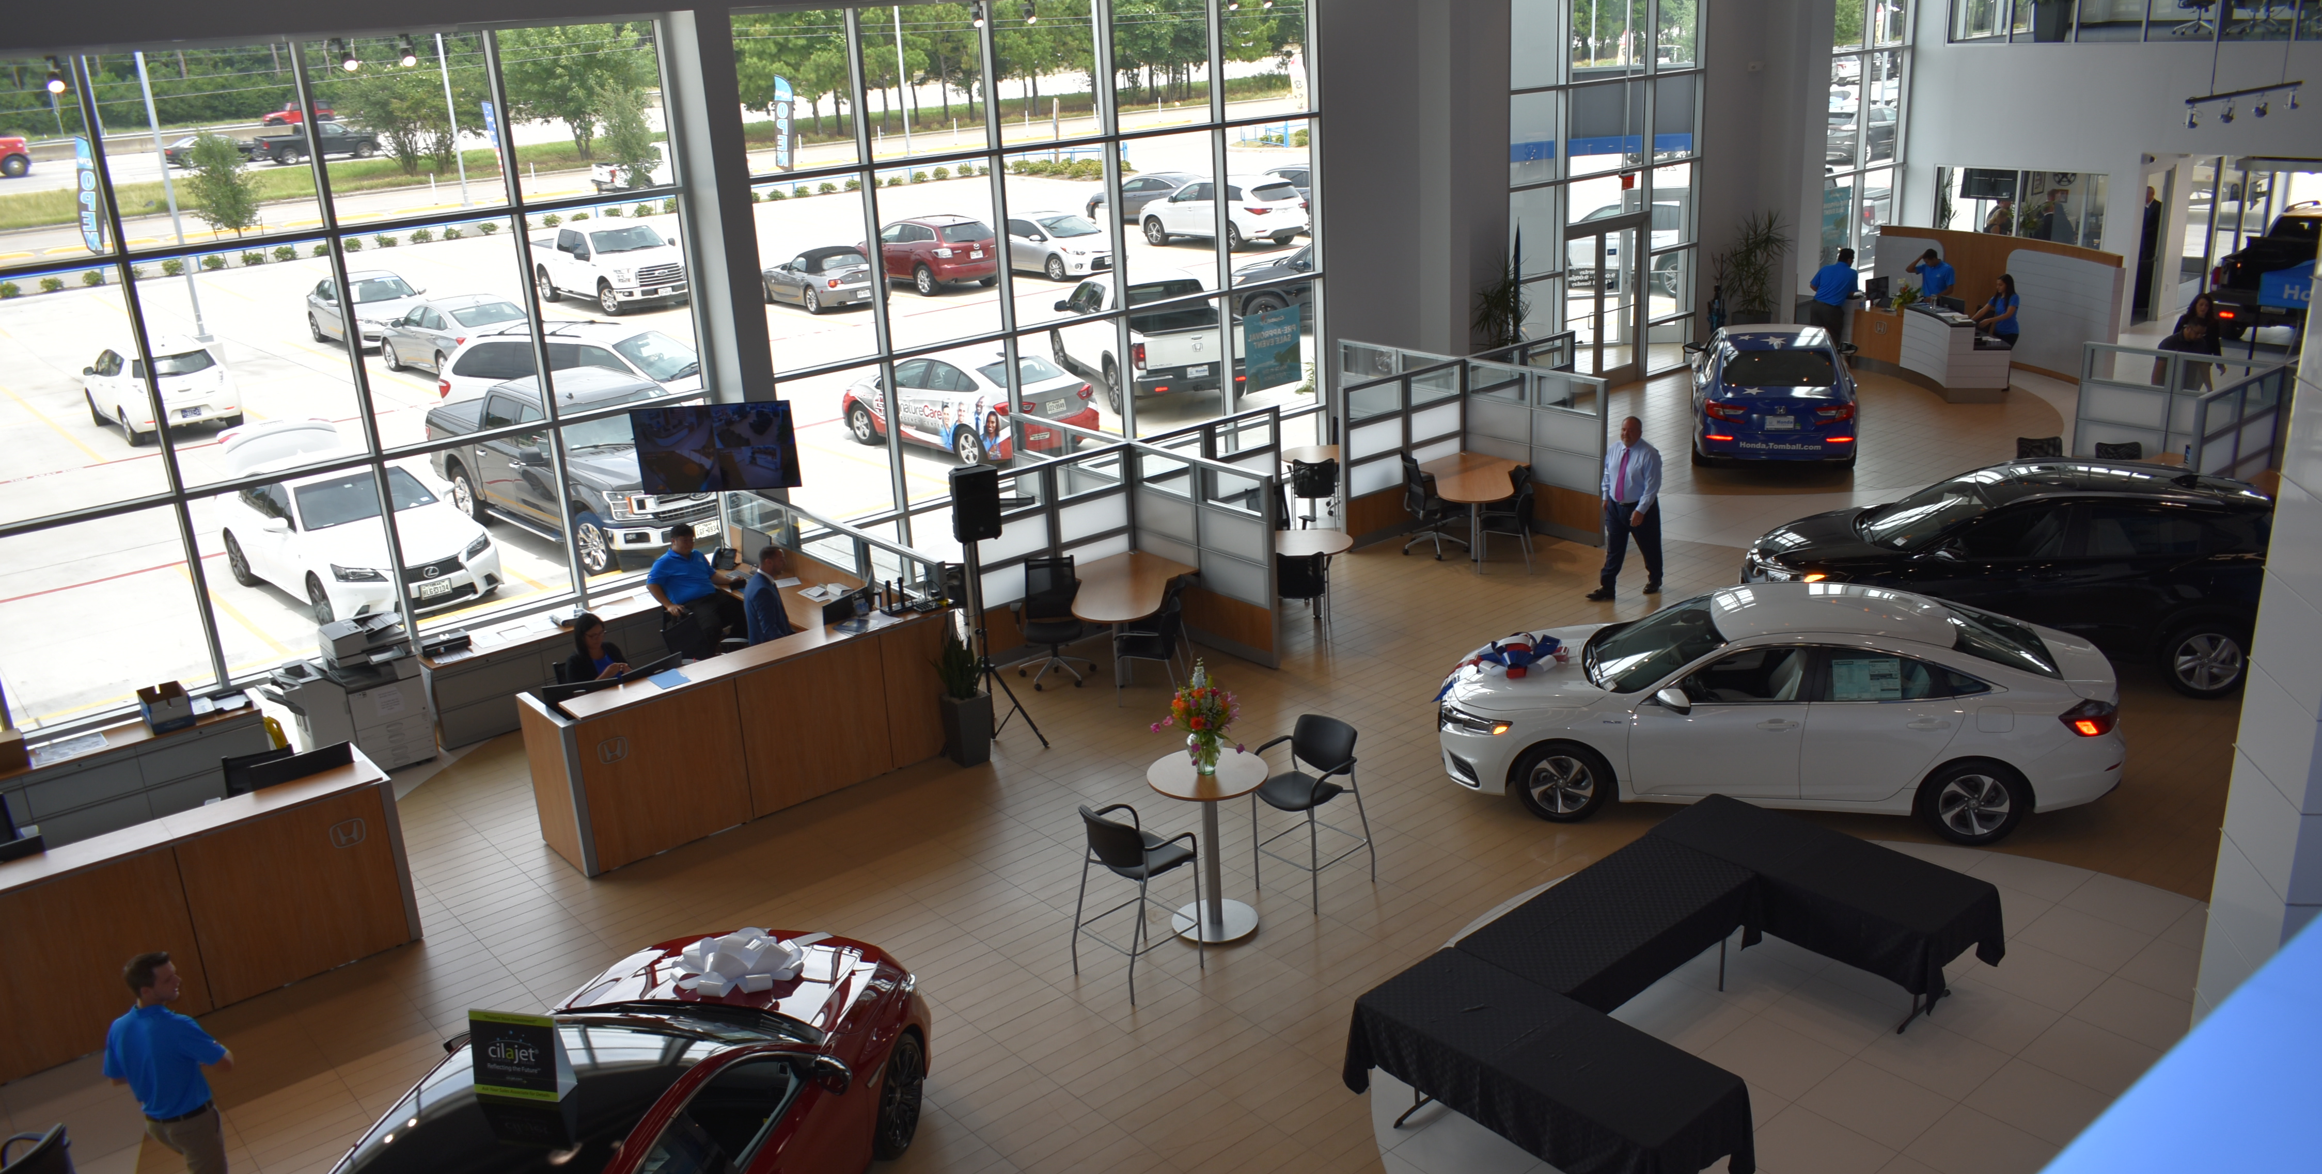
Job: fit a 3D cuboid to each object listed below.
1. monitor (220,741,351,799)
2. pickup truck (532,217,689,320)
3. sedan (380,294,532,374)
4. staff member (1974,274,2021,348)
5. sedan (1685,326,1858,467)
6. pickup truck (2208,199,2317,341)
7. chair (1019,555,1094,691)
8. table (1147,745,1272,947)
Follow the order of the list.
[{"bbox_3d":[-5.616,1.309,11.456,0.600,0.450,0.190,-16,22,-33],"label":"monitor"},{"bbox_3d":[-12.947,-7.660,41.147,2.050,1.950,5.890,-18,23,-37],"label":"pickup truck"},{"bbox_3d":[-13.334,-4.838,33.361,1.860,1.450,4.880,-19,24,-39],"label":"sedan"},{"bbox_3d":[11.646,-3.514,24.199,0.560,1.620,0.460,-6,18,-8],"label":"staff member"},{"bbox_3d":[7.843,-2.594,22.341,1.860,1.450,4.880,2,19,16],"label":"sedan"},{"bbox_3d":[18.255,-5.013,27.250,5.330,1.800,2.000,-20,25,-41],"label":"pickup truck"},{"bbox_3d":[-0.944,0.317,15.289,0.660,1.030,0.660,-4,19,-4],"label":"chair"},{"bbox_3d":[0.326,1.683,11.157,0.765,1.055,0.765,-3,18,1],"label":"table"}]

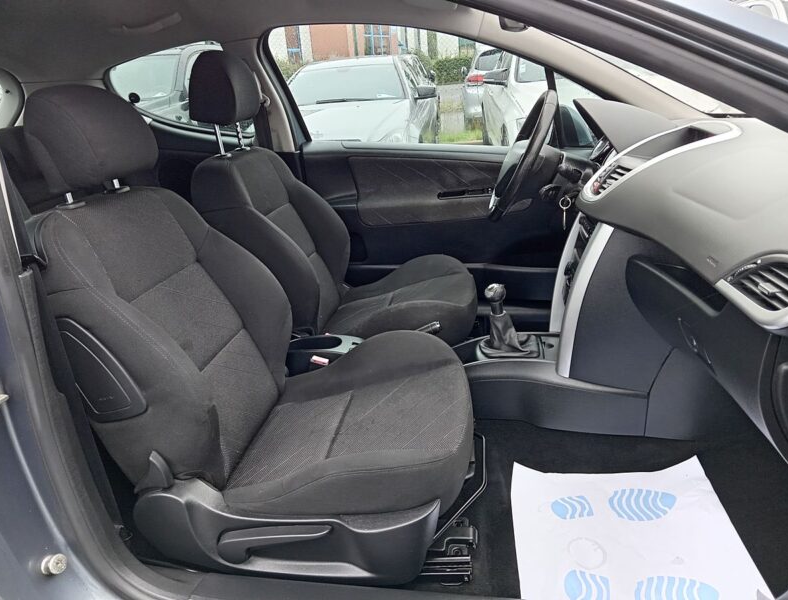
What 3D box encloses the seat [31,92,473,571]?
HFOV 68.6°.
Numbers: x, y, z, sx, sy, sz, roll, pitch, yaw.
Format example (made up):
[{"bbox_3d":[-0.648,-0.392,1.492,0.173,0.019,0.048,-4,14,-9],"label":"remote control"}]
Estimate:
[{"bbox_3d":[-0.266,0.029,1.183,0.880,0.950,0.540,-1,21,8],"label":"seat"}]

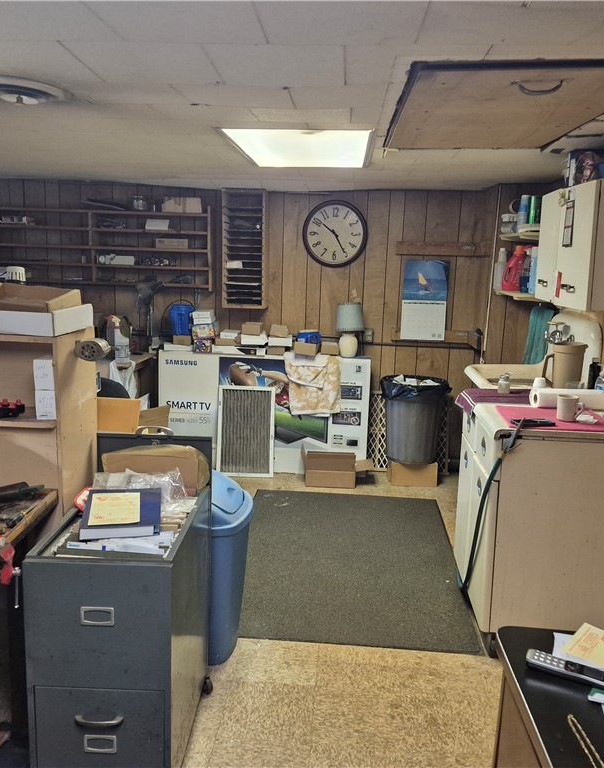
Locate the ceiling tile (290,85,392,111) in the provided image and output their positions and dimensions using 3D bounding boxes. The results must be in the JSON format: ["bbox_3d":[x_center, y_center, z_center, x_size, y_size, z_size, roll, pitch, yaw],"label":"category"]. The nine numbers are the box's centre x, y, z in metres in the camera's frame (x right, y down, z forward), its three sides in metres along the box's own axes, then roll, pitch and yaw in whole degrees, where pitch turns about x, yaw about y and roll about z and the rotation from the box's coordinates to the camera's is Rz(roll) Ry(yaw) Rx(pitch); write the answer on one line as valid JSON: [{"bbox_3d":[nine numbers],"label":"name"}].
[{"bbox_3d":[0.134,-1.009,2.401,0.340,0.015,0.390,3,9,4],"label":"ceiling tile"}]

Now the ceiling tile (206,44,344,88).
[{"bbox_3d":[-0.067,-0.953,2.025,0.395,0.015,0.385,3,9,4],"label":"ceiling tile"}]

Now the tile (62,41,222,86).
[{"bbox_3d":[-0.367,-0.771,1.644,0.310,0.015,0.320,3,10,3],"label":"tile"}]

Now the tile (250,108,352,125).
[{"bbox_3d":[0.003,-1.094,2.769,0.390,0.015,0.360,3,9,4],"label":"tile"}]

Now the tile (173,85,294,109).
[{"bbox_3d":[-0.185,-0.808,1.901,0.305,0.013,0.305,2,11,4],"label":"tile"}]

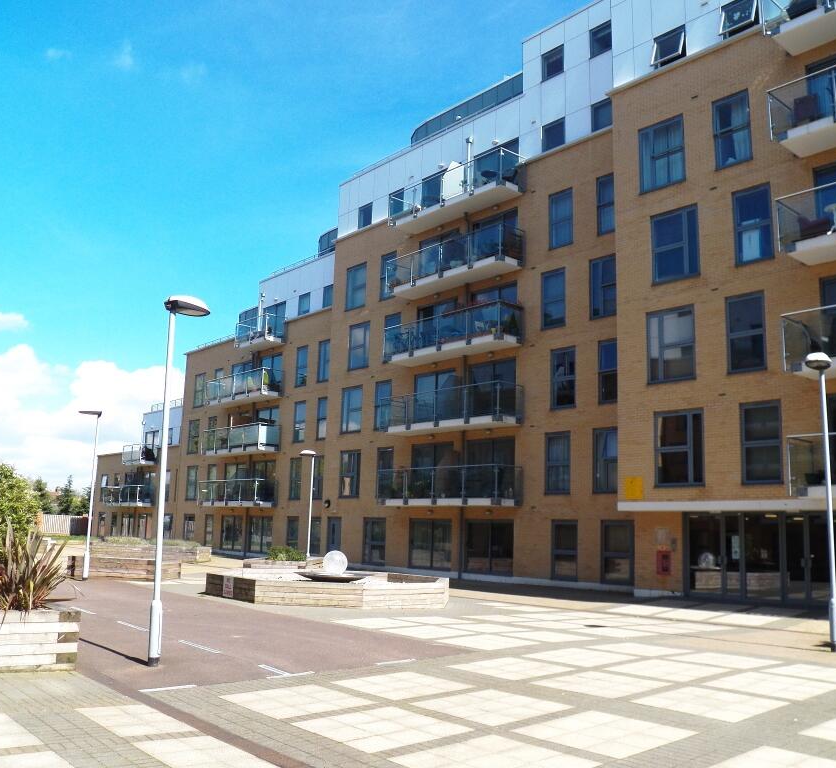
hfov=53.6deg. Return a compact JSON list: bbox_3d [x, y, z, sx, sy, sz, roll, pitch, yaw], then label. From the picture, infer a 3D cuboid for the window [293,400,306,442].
[{"bbox_3d":[-5.948,1.936,42.063,0.120,2.050,1.040,8,-11,-39],"label":"window"}]

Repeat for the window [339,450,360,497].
[{"bbox_3d":[-2.944,3.997,36.766,0.120,2.050,1.500,8,-11,-39],"label":"window"}]

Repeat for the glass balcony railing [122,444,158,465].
[{"bbox_3d":[-19.753,5.088,58.883,1.300,1.360,3.100,11,-14,-41],"label":"glass balcony railing"}]

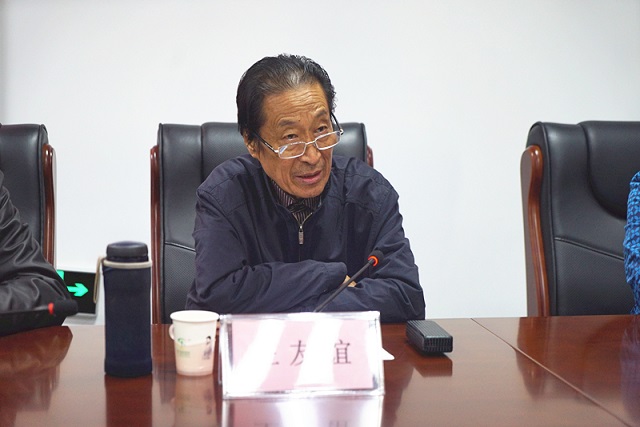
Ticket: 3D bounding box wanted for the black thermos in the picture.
[{"bbox_3d":[-0.278,0.136,1.799,0.070,0.195,0.070,0,6,0],"label":"black thermos"}]

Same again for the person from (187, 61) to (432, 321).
[{"bbox_3d":[-0.022,0.304,2.392,0.490,1.210,0.660,-1,7,-7],"label":"person"}]

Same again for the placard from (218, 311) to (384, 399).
[{"bbox_3d":[-0.025,0.190,1.718,0.221,0.105,0.082,-1,7,-6],"label":"placard"}]

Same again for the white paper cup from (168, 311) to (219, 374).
[{"bbox_3d":[-0.184,0.191,1.806,0.073,0.085,0.073,0,6,0],"label":"white paper cup"}]

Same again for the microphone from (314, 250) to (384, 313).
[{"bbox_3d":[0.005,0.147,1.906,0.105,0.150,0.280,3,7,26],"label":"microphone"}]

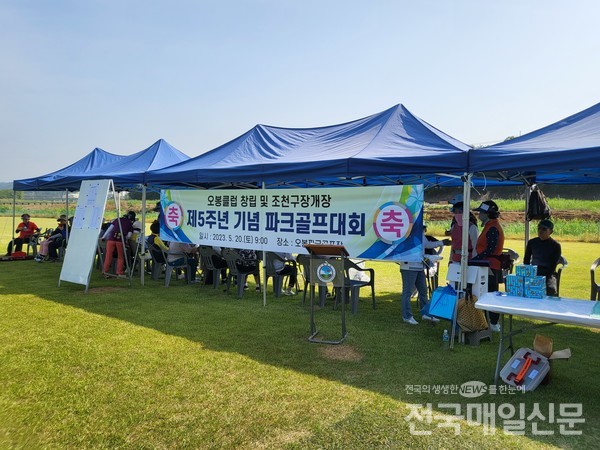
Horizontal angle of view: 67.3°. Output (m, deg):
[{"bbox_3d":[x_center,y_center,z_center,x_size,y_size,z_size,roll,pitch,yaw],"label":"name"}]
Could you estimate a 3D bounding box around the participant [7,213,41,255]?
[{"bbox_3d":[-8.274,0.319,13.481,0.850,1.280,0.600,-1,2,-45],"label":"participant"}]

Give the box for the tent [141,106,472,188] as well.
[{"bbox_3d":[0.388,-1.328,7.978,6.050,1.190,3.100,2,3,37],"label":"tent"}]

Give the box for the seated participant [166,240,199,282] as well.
[{"bbox_3d":[-2.340,0.550,8.864,0.740,1.250,0.500,0,2,-35],"label":"seated participant"}]

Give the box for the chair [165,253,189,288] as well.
[{"bbox_3d":[-2.426,0.743,8.655,0.570,0.800,0.570,-2,3,-44],"label":"chair"}]

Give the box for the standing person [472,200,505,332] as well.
[{"bbox_3d":[2.388,0.512,5.675,0.420,1.640,0.480,1,2,0],"label":"standing person"}]

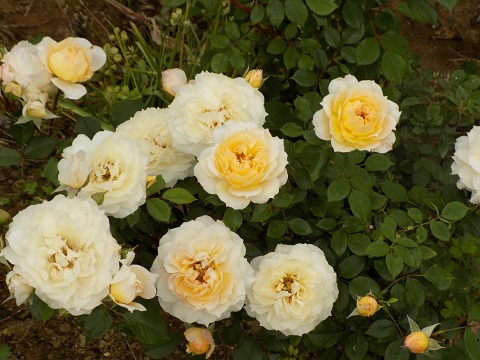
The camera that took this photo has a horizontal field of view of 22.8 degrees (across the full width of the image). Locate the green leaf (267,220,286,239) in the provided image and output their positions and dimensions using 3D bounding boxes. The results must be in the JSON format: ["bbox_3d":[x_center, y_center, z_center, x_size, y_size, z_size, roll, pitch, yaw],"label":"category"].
[{"bbox_3d":[0.036,0.049,1.180,0.024,0.005,0.019,-41,73,-16],"label":"green leaf"}]

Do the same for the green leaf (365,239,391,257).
[{"bbox_3d":[0.134,0.067,1.160,0.025,0.005,0.018,-18,68,-7],"label":"green leaf"}]

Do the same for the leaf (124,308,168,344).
[{"bbox_3d":[-0.093,0.145,1.190,0.053,0.006,0.029,26,70,10],"label":"leaf"}]

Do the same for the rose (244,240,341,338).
[{"bbox_3d":[0.048,0.101,1.100,0.085,0.050,0.085,0,73,6],"label":"rose"}]

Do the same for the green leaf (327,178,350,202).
[{"bbox_3d":[0.104,0.011,1.260,0.022,0.008,0.035,38,69,17],"label":"green leaf"}]

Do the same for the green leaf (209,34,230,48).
[{"bbox_3d":[-0.025,-0.169,1.440,0.032,0.006,0.020,27,55,21],"label":"green leaf"}]

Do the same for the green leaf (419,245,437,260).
[{"bbox_3d":[0.203,0.078,1.300,0.023,0.004,0.019,17,60,3],"label":"green leaf"}]

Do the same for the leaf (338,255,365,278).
[{"bbox_3d":[0.116,0.089,1.230,0.036,0.006,0.021,-40,73,-15],"label":"leaf"}]

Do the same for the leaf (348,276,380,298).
[{"bbox_3d":[0.136,0.117,1.290,0.036,0.007,0.026,15,66,7],"label":"leaf"}]

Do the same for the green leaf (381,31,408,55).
[{"bbox_3d":[0.176,-0.152,1.360,0.033,0.008,0.028,27,66,6],"label":"green leaf"}]

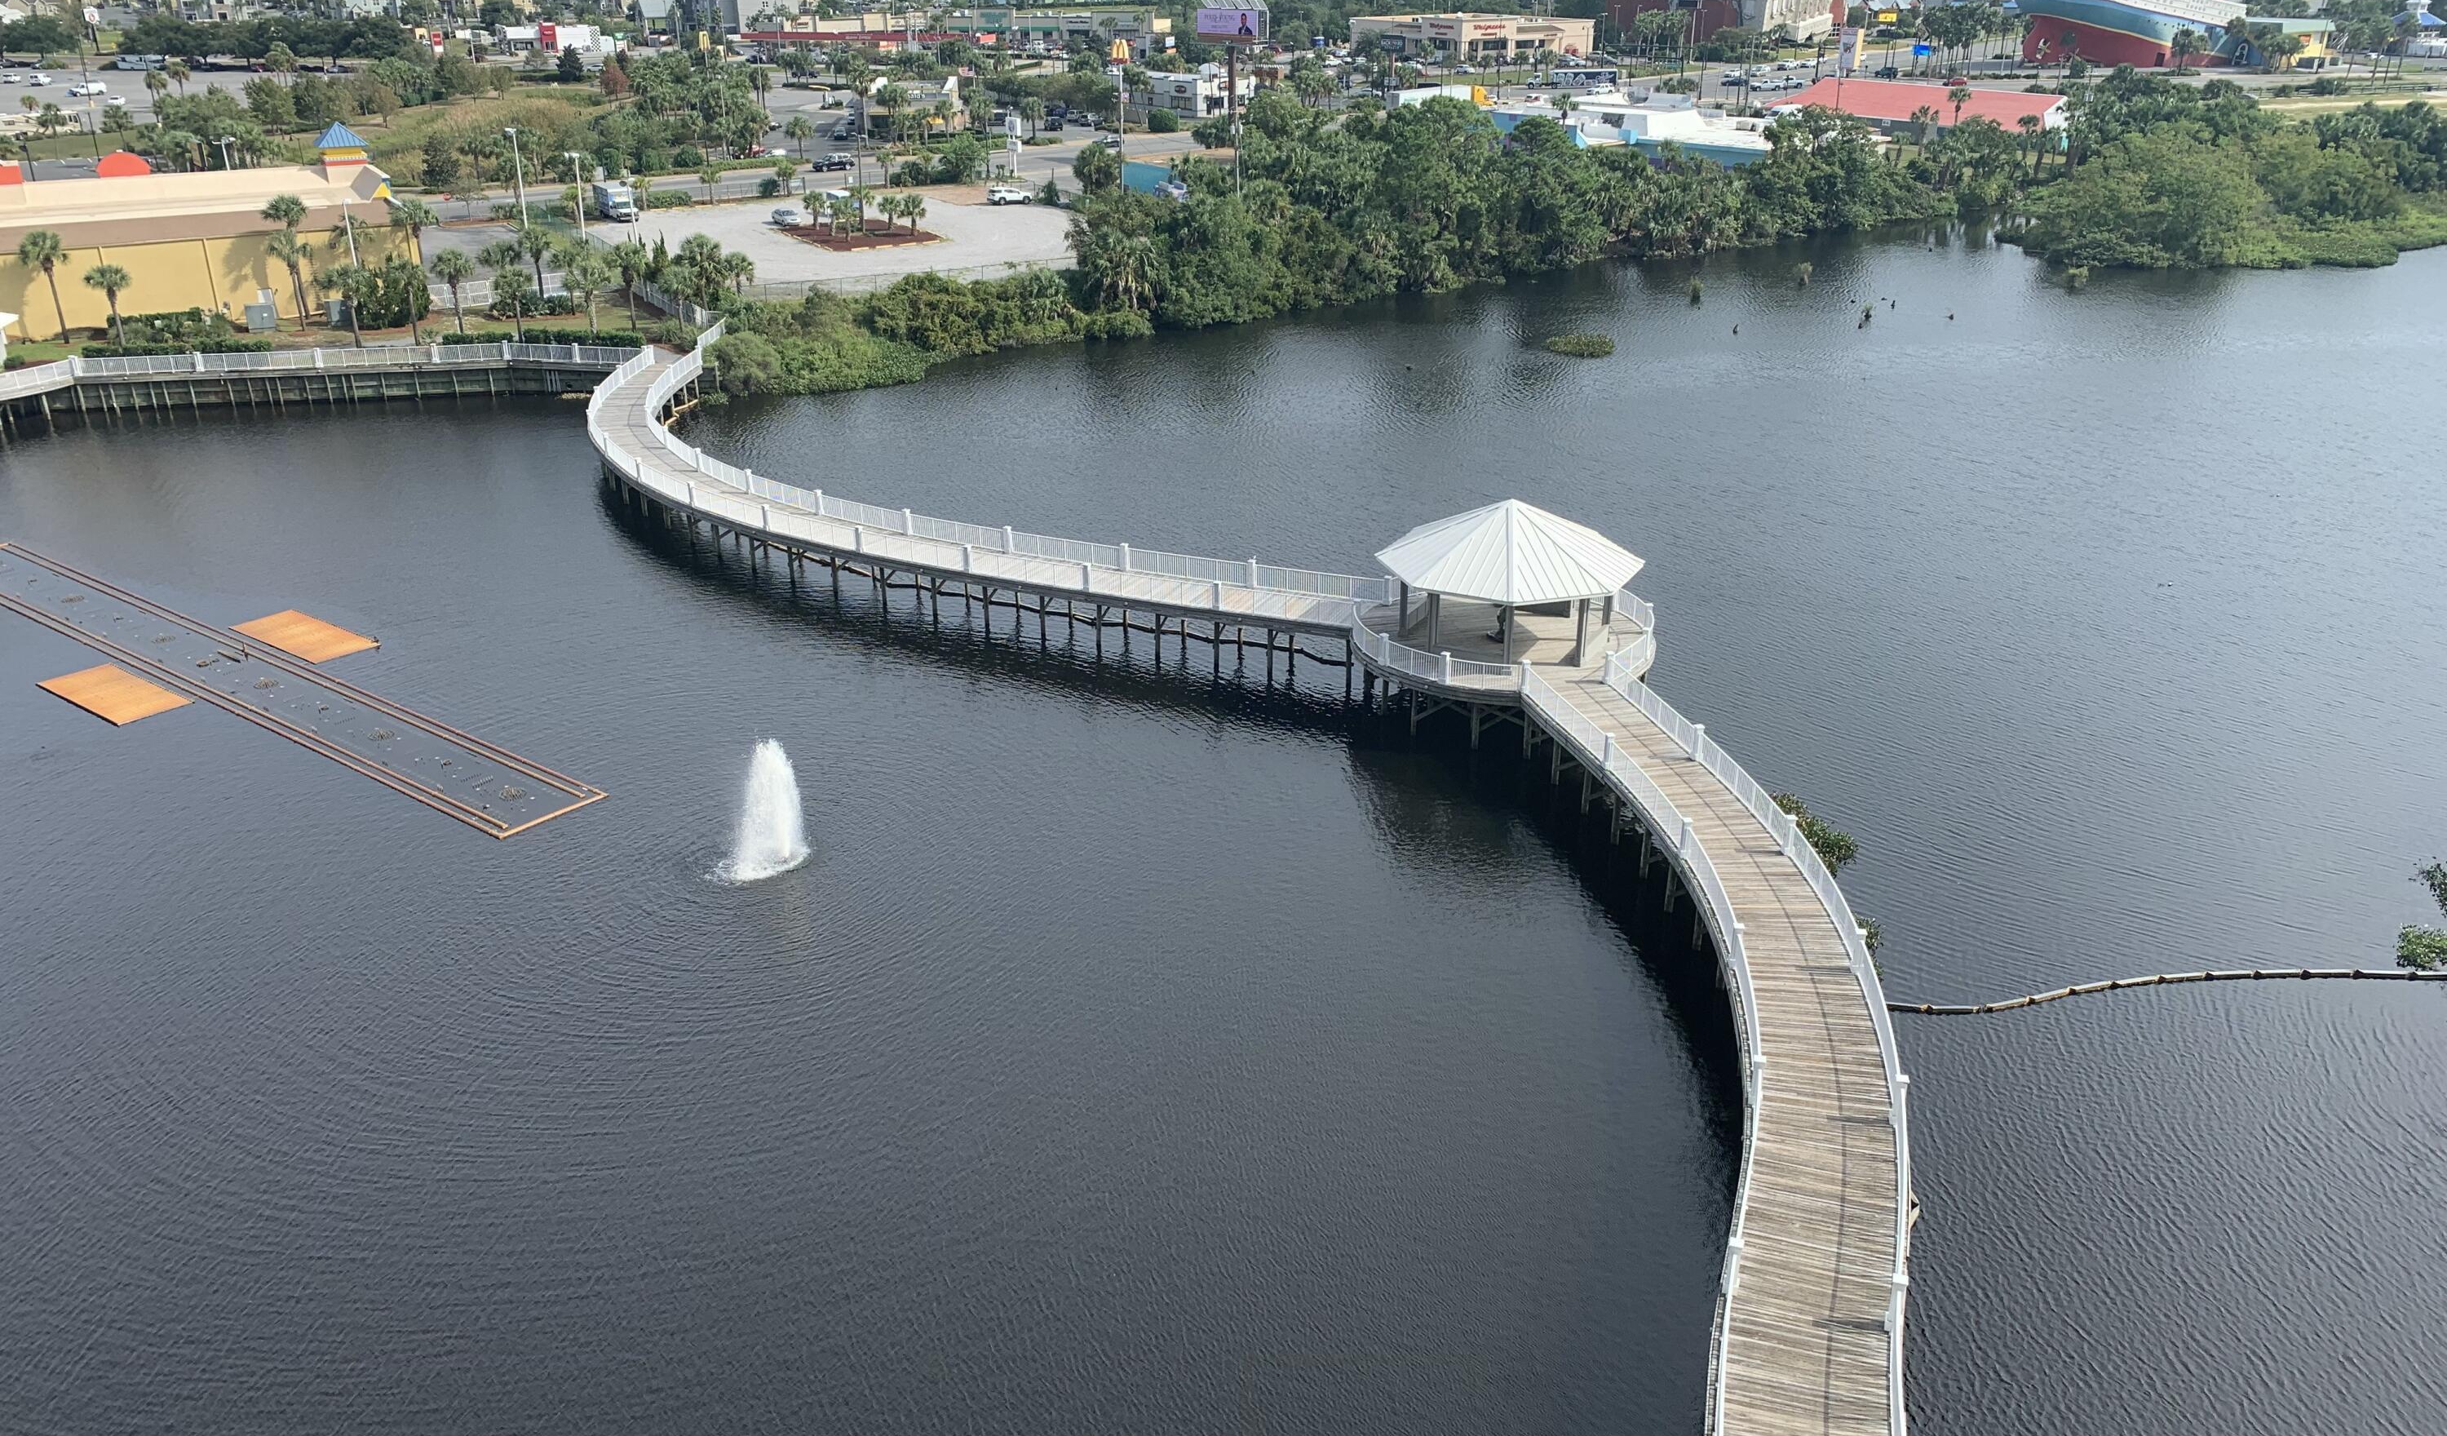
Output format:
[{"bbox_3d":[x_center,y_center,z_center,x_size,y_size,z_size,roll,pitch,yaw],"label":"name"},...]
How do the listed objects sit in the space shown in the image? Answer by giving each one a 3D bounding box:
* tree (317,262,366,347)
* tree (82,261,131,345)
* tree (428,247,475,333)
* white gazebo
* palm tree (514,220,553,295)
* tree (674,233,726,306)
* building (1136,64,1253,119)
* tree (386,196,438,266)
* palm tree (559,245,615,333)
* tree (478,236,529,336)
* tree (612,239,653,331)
[{"bbox_3d":[-63.610,-29.960,133.460,3.600,6.070,3.600,-11,26,-23],"label":"tree"},{"bbox_3d":[-80.640,-29.920,134.080,3.600,6.300,3.600,0,23,0],"label":"tree"},{"bbox_3d":[-57.350,-31.830,137.670,3.400,6.670,3.400,0,23,0],"label":"tree"},{"bbox_3d":[12.250,-6.430,78.860,11.010,5.950,11.010,-7,24,-15],"label":"white gazebo"},{"bbox_3d":[-55.610,-36.810,149.440,3.100,6.430,3.100,0,23,0],"label":"palm tree"},{"bbox_3d":[-41.460,-35.370,145.860,3.900,5.870,3.900,-7,24,-14],"label":"tree"},{"bbox_3d":[-6.110,-97.270,285.760,18.000,6.400,13.000,20,31,39],"label":"building"},{"bbox_3d":[-67.240,-39.540,153.740,3.900,8.150,3.900,0,23,0],"label":"tree"},{"bbox_3d":[-47.140,-31.550,136.430,3.800,6.430,3.800,-8,25,-17],"label":"palm tree"},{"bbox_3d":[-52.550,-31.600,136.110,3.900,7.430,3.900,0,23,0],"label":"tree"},{"bbox_3d":[-44.870,-32.580,138.590,3.200,6.570,3.200,-8,24,-16],"label":"tree"}]

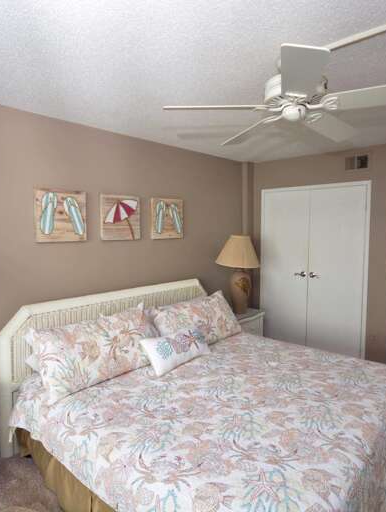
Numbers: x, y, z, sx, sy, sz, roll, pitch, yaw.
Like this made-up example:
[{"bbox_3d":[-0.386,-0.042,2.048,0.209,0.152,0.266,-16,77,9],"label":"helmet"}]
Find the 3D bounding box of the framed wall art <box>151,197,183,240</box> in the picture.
[{"bbox_3d":[-0.250,-0.371,3.244,0.382,0.404,0.035,-4,6,-43],"label":"framed wall art"}]

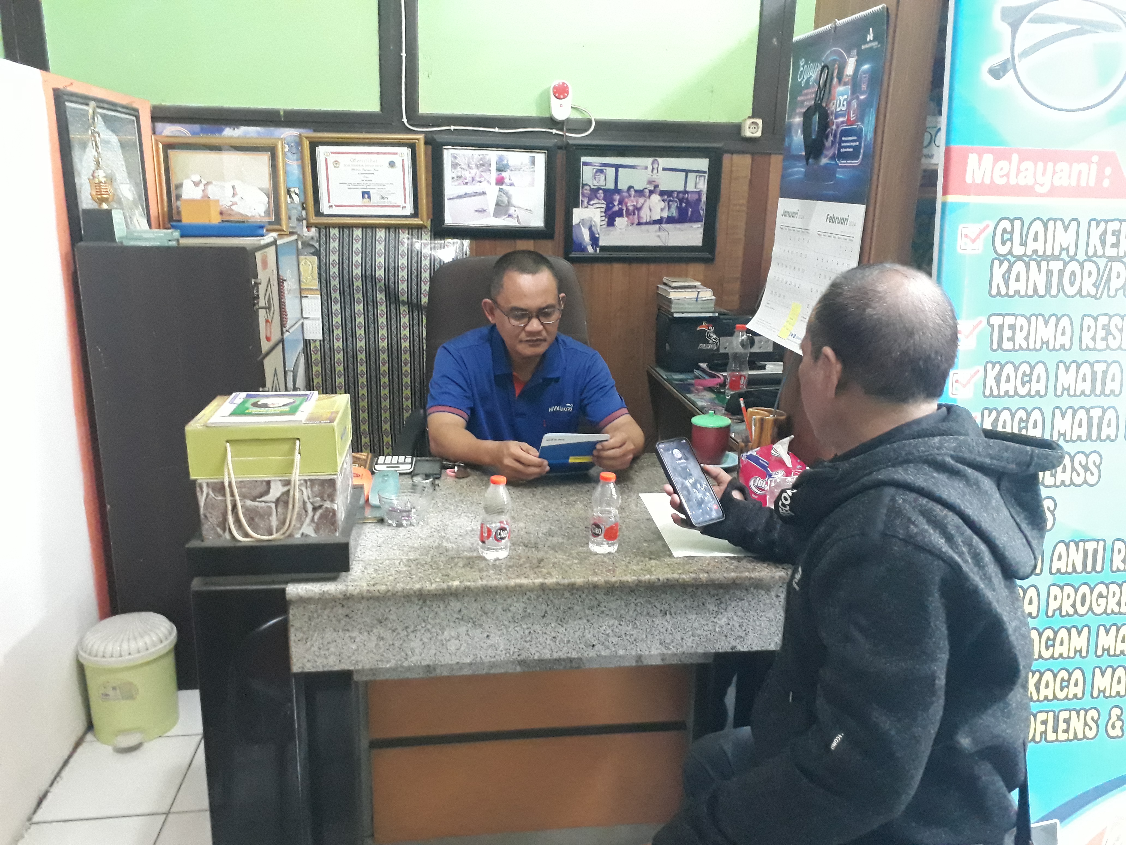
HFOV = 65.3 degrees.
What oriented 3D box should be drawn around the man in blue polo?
[{"bbox_3d":[-0.074,0.190,2.285,0.545,1.257,0.660,0,15,-6],"label":"man in blue polo"}]

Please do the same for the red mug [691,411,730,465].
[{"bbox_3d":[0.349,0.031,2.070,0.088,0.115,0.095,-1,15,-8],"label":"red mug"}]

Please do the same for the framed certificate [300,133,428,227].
[{"bbox_3d":[-0.653,-0.799,2.913,0.402,0.300,0.025,-1,20,-7],"label":"framed certificate"}]

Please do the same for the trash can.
[{"bbox_3d":[-1.124,0.663,2.293,0.232,0.286,0.250,-3,15,-16],"label":"trash can"}]

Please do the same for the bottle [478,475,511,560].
[{"bbox_3d":[-0.117,0.161,1.514,0.054,0.140,0.054,-1,15,-8],"label":"bottle"}]

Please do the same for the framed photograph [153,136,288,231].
[{"bbox_3d":[-1.108,-0.770,2.859,0.403,0.304,0.025,-1,17,-7],"label":"framed photograph"}]

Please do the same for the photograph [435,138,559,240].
[{"bbox_3d":[-0.230,-0.787,2.974,0.420,0.325,0.025,-1,21,-8],"label":"photograph"}]

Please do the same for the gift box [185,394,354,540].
[{"bbox_3d":[-0.504,0.073,1.551,0.235,0.195,0.227,-1,15,-8],"label":"gift box"}]

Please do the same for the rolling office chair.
[{"bbox_3d":[-0.169,0.117,2.604,0.660,1.190,0.670,-1,15,-8],"label":"rolling office chair"}]

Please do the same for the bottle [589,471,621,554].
[{"bbox_3d":[0.077,0.161,1.590,0.054,0.141,0.054,-1,15,-8],"label":"bottle"}]

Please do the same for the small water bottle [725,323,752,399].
[{"bbox_3d":[0.530,-0.182,2.650,0.063,0.215,0.063,-1,15,-8],"label":"small water bottle"}]

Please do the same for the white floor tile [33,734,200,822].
[{"bbox_3d":[-1.050,0.846,2.096,0.295,0.010,0.300,-1,15,-8],"label":"white floor tile"}]

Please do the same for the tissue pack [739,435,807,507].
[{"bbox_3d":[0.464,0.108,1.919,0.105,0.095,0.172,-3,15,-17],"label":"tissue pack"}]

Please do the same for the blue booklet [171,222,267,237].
[{"bbox_3d":[-0.927,-0.539,2.440,0.240,0.034,0.250,-1,15,-8],"label":"blue booklet"}]

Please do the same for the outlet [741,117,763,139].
[{"bbox_3d":[0.663,-1.030,3.078,0.063,0.064,0.045,-1,15,-8],"label":"outlet"}]

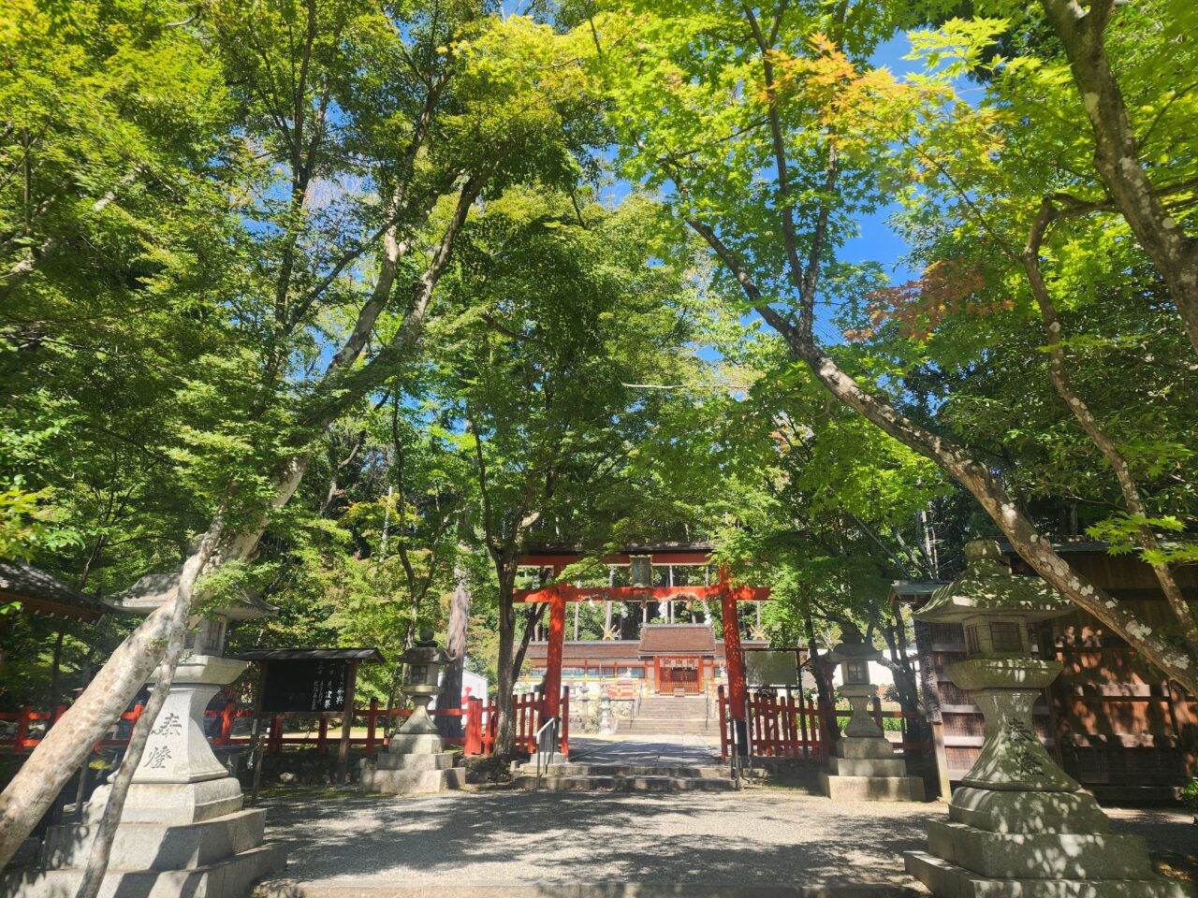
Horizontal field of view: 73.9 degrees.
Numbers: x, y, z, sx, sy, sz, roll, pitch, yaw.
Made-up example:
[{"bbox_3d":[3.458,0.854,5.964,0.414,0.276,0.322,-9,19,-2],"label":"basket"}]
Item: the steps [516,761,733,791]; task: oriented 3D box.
[{"bbox_3d":[0.509,5.973,14.474,3.880,0.330,1.200,-1,-19,5],"label":"steps"}]

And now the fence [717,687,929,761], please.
[{"bbox_3d":[4.508,5.560,16.001,4.150,1.420,0.250,-1,-19,5],"label":"fence"}]

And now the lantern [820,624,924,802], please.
[{"bbox_3d":[4.379,4.345,13.350,1.420,2.760,1.420,-1,-19,5],"label":"lantern"}]

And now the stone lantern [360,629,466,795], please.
[{"bbox_3d":[-3.304,4.742,14.651,1.400,2.790,1.420,-1,-19,5],"label":"stone lantern"}]

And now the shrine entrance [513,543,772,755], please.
[{"bbox_3d":[0.949,4.219,16.721,5.800,4.460,0.700,-1,-19,5],"label":"shrine entrance"}]

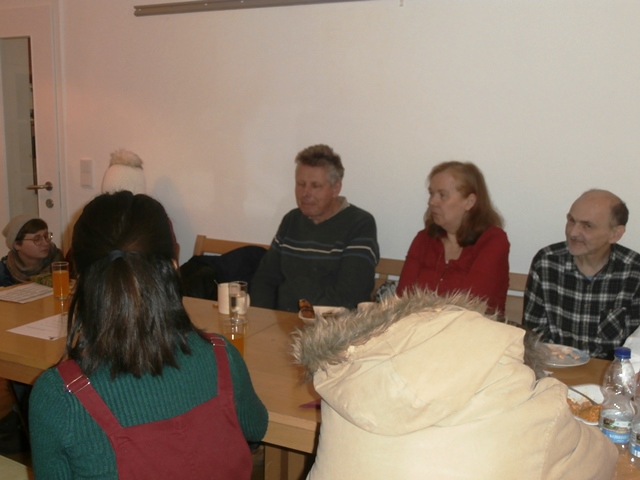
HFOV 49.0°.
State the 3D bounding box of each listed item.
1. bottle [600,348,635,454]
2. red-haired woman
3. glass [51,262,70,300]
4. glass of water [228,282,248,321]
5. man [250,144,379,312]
[{"bbox_3d":[0.634,0.341,1.469,0.069,0.227,0.069,7,11,27],"label":"bottle"},{"bbox_3d":[0.417,0.381,2.447,0.460,1.275,0.650,7,11,27],"label":"red-haired woman"},{"bbox_3d":[-0.961,0.155,2.607,0.064,0.130,0.064,7,11,27],"label":"glass"},{"bbox_3d":[-0.278,0.210,2.395,0.063,0.126,0.063,1,10,0],"label":"glass of water"},{"bbox_3d":[-0.063,0.308,2.683,0.540,1.316,0.670,7,11,27],"label":"man"}]

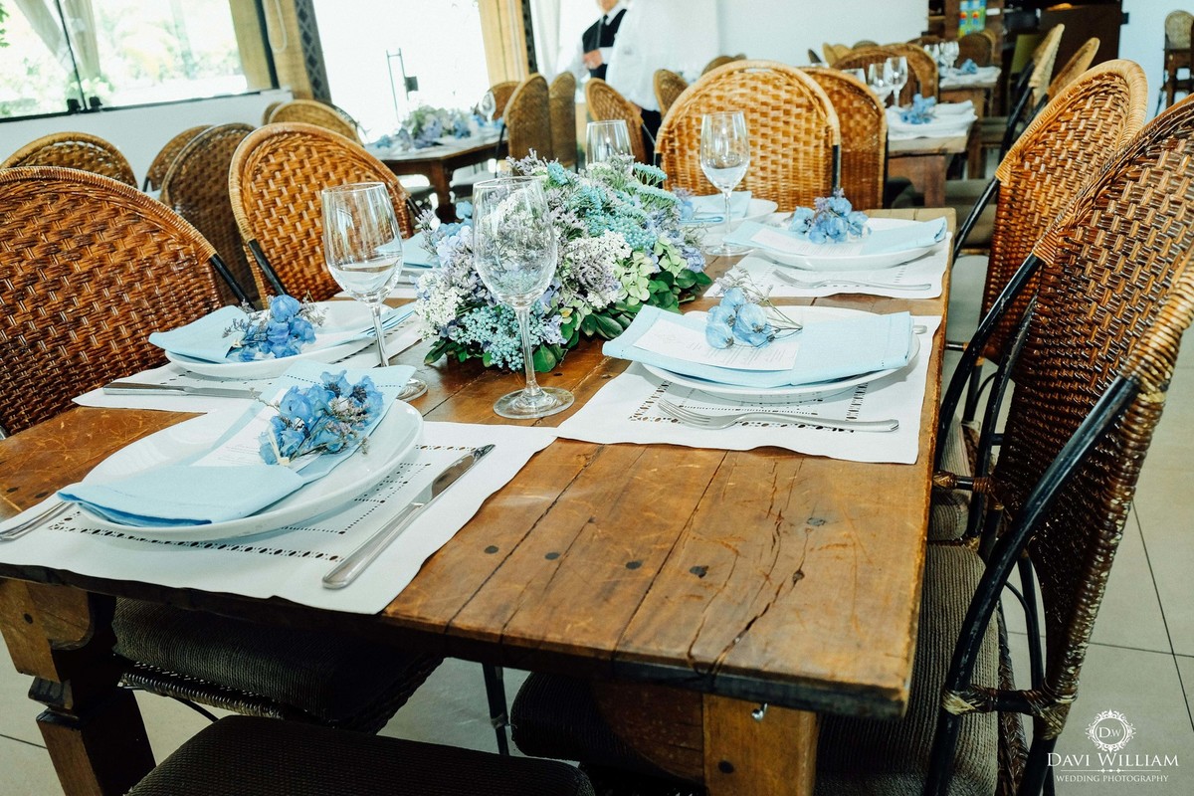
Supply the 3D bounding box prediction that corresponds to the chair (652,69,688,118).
[{"bbox_3d":[0.560,-0.855,3.747,0.580,1.030,0.440,4,23,27],"label":"chair"}]

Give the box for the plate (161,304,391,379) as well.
[{"bbox_3d":[-0.394,-0.075,1.131,0.268,0.032,0.268,-4,21,2],"label":"plate"}]

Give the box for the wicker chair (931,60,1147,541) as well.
[{"bbox_3d":[0.516,-0.003,1.489,0.560,1.000,0.500,1,22,14],"label":"wicker chair"}]

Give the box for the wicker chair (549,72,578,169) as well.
[{"bbox_3d":[-0.338,-1.132,4.610,0.560,1.000,0.500,3,23,20],"label":"wicker chair"}]

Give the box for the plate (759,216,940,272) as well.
[{"bbox_3d":[0.380,-0.231,1.355,0.282,0.030,0.282,2,22,22],"label":"plate"}]

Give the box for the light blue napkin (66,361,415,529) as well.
[{"bbox_3d":[-0.299,0.028,0.814,0.180,0.035,0.315,2,22,18],"label":"light blue napkin"}]

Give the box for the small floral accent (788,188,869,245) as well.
[{"bbox_3d":[0.361,-0.280,1.389,0.115,0.065,0.095,4,23,21],"label":"small floral accent"}]

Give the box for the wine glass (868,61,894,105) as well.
[{"bbox_3d":[0.928,-0.984,2.936,0.078,0.205,0.078,3,22,22],"label":"wine glass"}]

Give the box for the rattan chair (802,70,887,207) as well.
[{"bbox_3d":[0.583,-0.359,2.410,0.440,1.030,0.580,1,21,20],"label":"rattan chair"}]

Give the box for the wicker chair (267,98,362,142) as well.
[{"bbox_3d":[-0.847,-0.639,3.449,0.500,1.000,0.560,11,26,35],"label":"wicker chair"}]

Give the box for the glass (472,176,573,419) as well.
[{"bbox_3d":[-0.069,-0.090,0.813,0.077,0.205,0.077,-5,20,2],"label":"glass"}]

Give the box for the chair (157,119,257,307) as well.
[{"bbox_3d":[-1.013,-0.168,2.297,0.560,1.000,0.460,3,22,22],"label":"chair"}]

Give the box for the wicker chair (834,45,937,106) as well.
[{"bbox_3d":[1.284,-1.106,4.170,0.460,1.000,0.560,3,22,22],"label":"wicker chair"}]

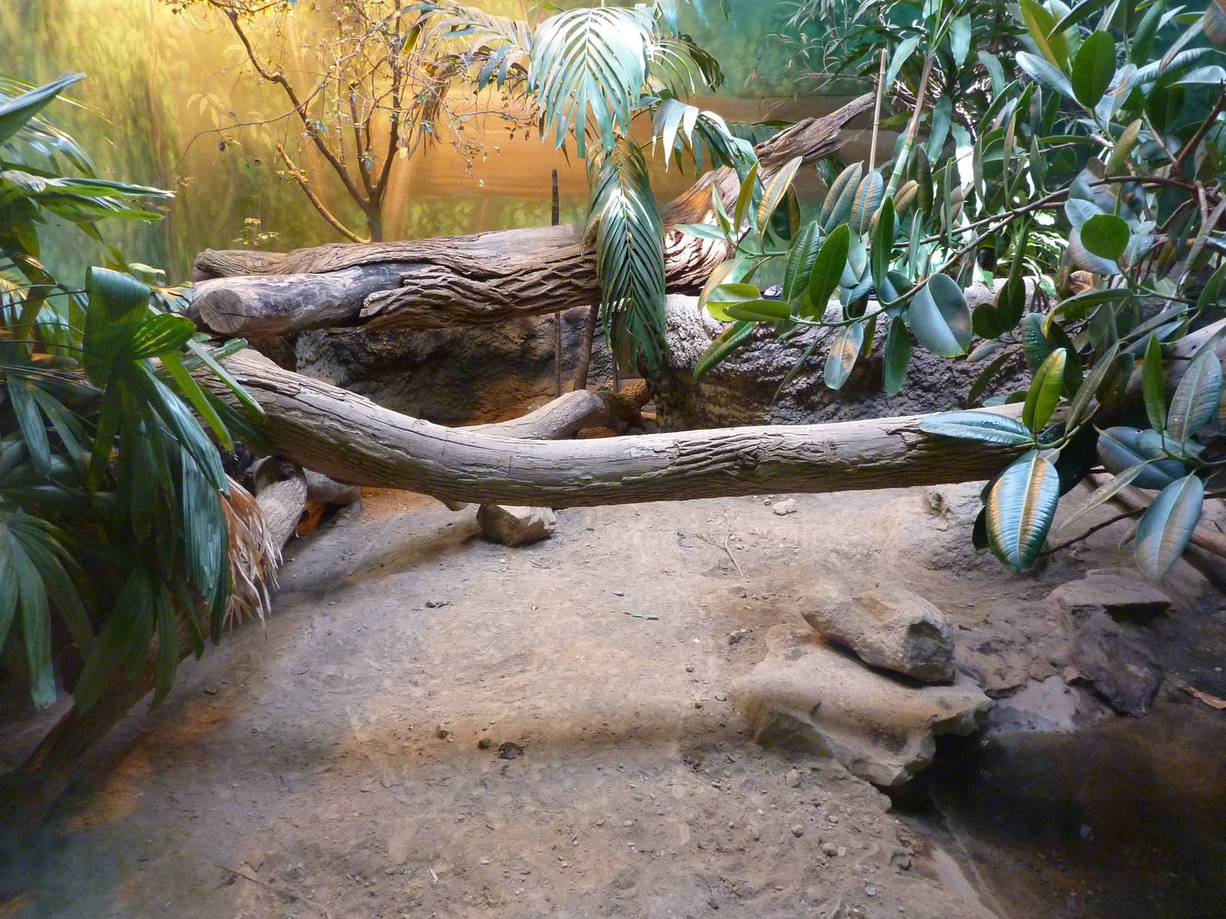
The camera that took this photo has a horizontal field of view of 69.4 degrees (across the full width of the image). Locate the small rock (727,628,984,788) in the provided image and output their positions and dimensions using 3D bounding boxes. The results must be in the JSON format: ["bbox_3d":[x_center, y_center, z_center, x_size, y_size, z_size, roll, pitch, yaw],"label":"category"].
[{"bbox_3d":[0.456,0.436,1.666,0.417,0.155,0.359,15,25,35],"label":"small rock"}]

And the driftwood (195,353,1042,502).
[{"bbox_3d":[0.126,-0.125,2.597,2.347,0.436,0.320,-3,20,-8],"label":"driftwood"}]

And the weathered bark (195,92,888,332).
[{"bbox_3d":[-0.233,-0.951,3.349,2.600,0.776,0.504,-2,20,-6],"label":"weathered bark"}]

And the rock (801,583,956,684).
[{"bbox_3d":[0.509,0.323,1.707,0.276,0.145,0.184,12,23,30],"label":"rock"}]

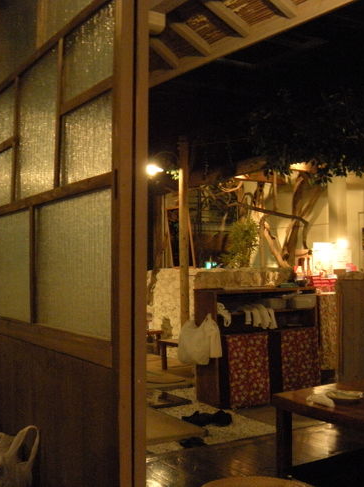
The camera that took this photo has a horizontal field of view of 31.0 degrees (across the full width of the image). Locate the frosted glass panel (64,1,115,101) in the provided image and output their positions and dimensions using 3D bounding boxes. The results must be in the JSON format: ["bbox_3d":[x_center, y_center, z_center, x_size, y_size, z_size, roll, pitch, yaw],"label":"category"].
[{"bbox_3d":[-0.297,-0.583,2.044,0.020,0.228,0.403,1,-3,-31],"label":"frosted glass panel"}]

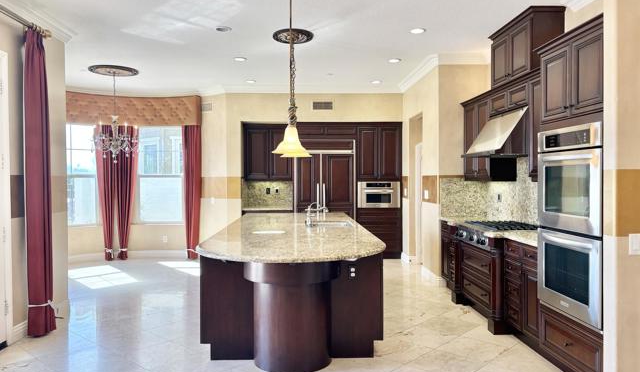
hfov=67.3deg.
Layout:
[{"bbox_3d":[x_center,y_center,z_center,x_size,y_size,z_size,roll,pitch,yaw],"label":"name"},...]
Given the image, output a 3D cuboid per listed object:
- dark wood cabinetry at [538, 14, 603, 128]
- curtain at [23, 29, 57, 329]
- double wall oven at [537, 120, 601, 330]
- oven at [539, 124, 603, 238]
[{"bbox_3d":[2.021,-0.729,3.303,0.715,0.605,0.840,0,1,-3],"label":"dark wood cabinetry"},{"bbox_3d":[-2.598,-0.026,4.460,0.170,2.795,0.350,0,1,-3],"label":"curtain"},{"bbox_3d":[1.965,0.239,3.313,0.620,1.280,0.765,0,1,-3],"label":"double wall oven"},{"bbox_3d":[1.957,-0.038,3.285,0.600,0.712,0.765,0,1,-3],"label":"oven"}]

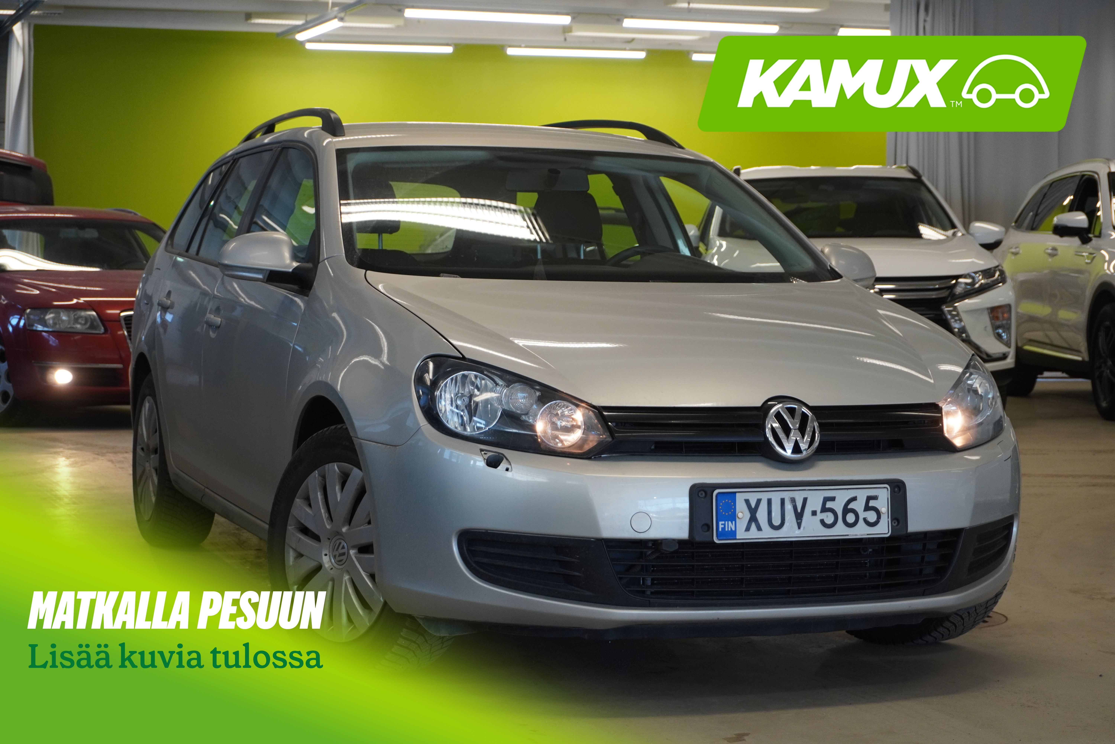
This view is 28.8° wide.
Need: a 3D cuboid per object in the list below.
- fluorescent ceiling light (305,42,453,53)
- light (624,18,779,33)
[{"bbox_3d":[-1.820,-3.299,22.100,1.500,0.065,0.080,0,3,-12],"label":"fluorescent ceiling light"},{"bbox_3d":[1.315,-3.172,19.900,1.500,0.070,0.080,0,3,-12],"label":"light"}]

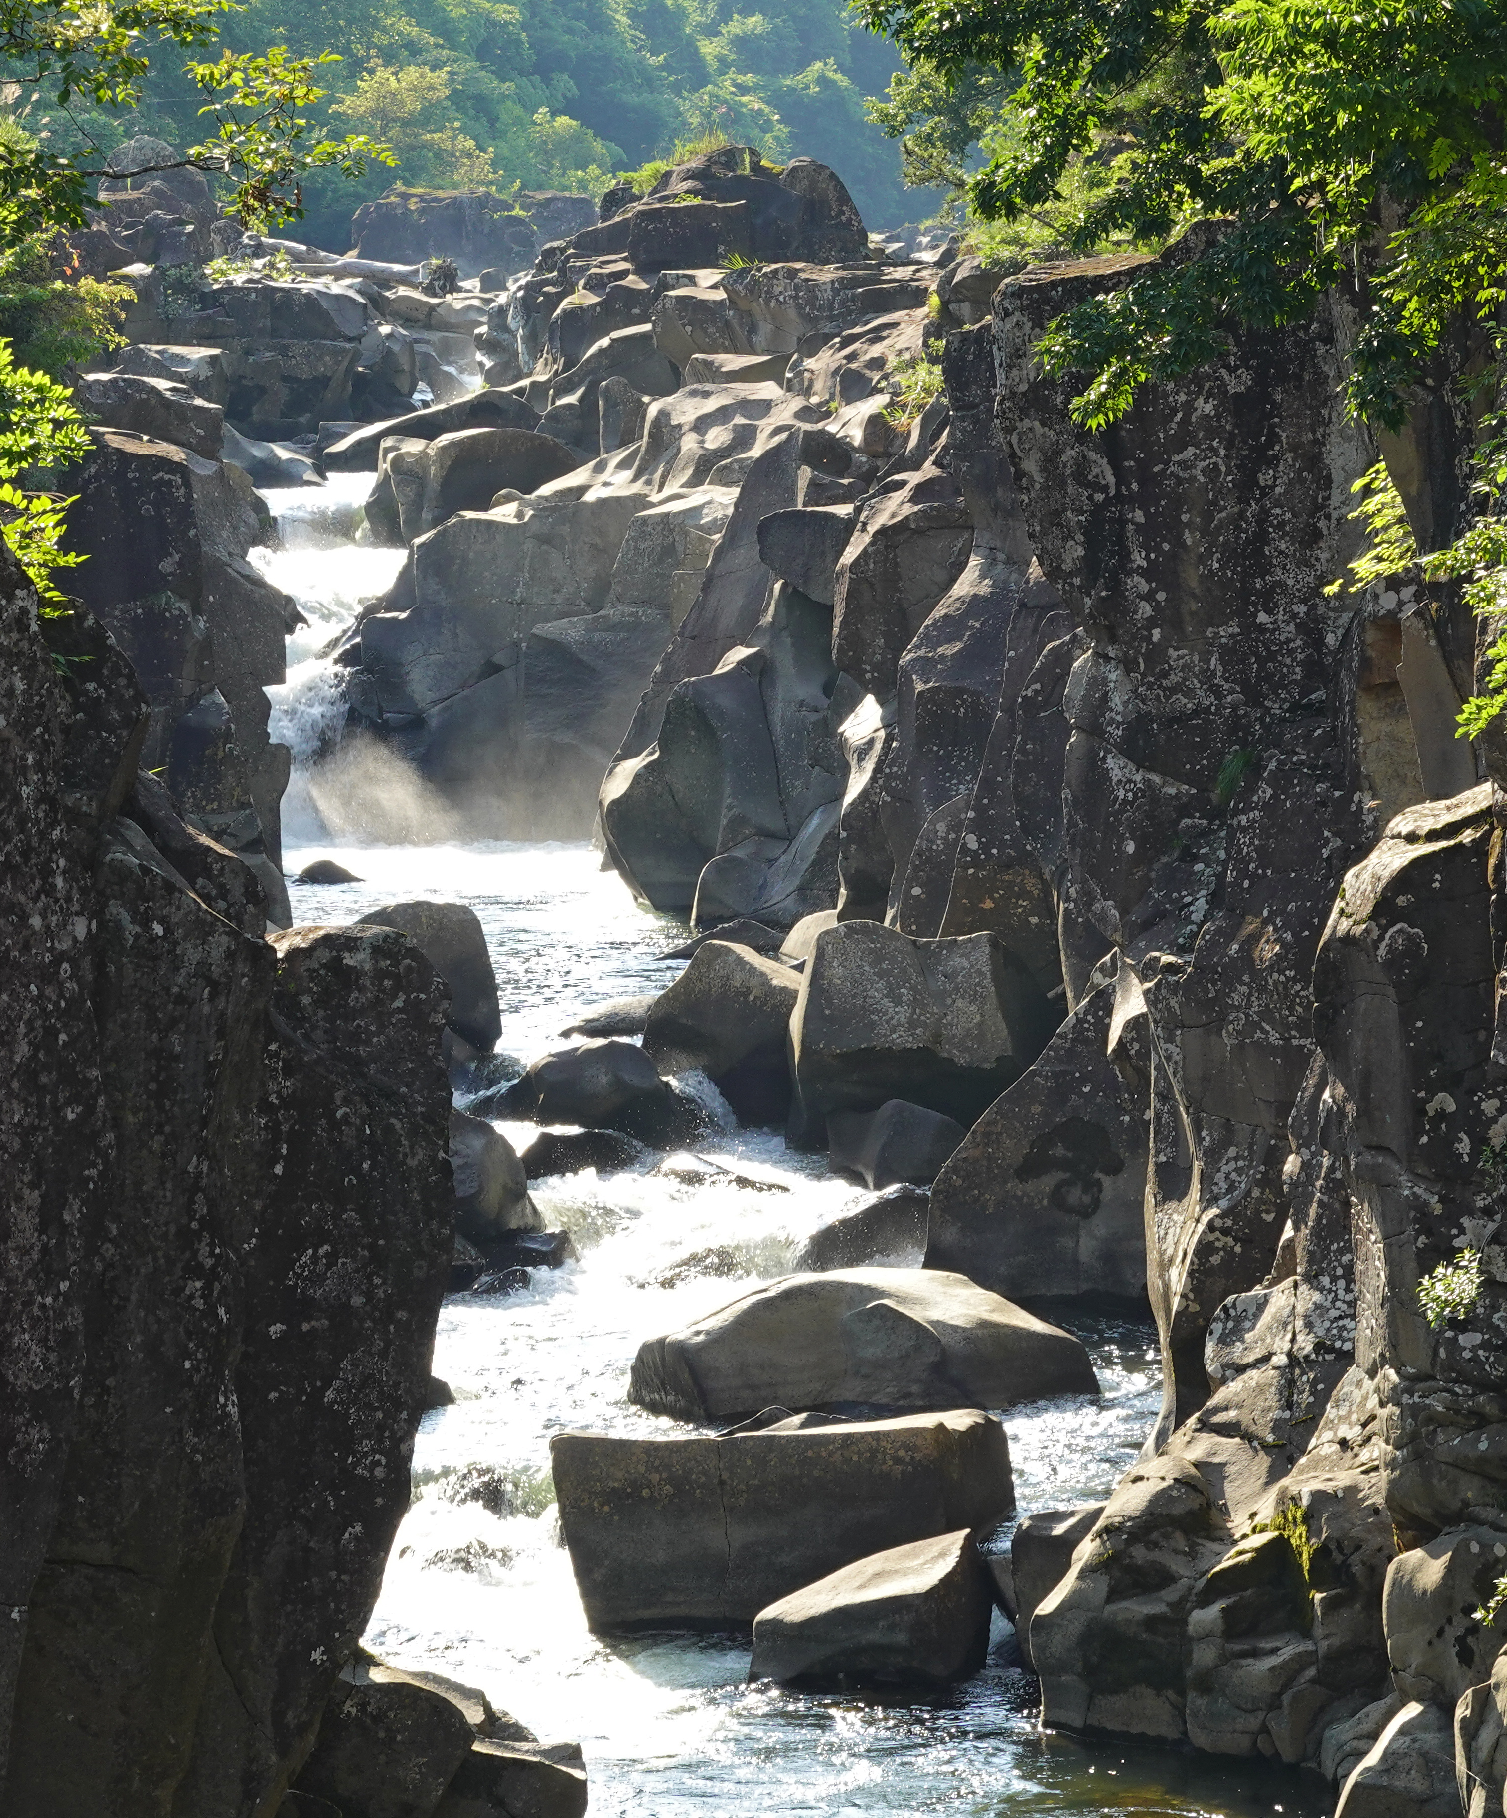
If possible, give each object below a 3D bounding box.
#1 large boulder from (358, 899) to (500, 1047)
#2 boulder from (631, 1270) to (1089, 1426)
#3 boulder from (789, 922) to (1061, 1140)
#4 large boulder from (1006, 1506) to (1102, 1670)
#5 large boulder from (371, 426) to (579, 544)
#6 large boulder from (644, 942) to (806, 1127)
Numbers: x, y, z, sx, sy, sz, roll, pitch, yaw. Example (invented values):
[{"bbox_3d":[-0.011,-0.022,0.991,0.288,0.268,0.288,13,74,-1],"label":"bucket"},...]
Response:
[{"bbox_3d":[-2.653,0.519,68.447,1.500,1.150,1.350,0,7,0],"label":"large boulder"},{"bbox_3d":[0.707,2.829,56.124,2.950,0.900,1.800,0,7,0],"label":"boulder"},{"bbox_3d":[1.279,0.922,64.981,2.000,1.500,1.600,0,7,0],"label":"boulder"},{"bbox_3d":[1.767,3.837,49.319,0.720,0.880,0.750,0,7,0],"label":"large boulder"},{"bbox_3d":[-2.719,-4.159,85.856,2.100,1.100,1.600,0,7,0],"label":"large boulder"},{"bbox_3d":[-0.185,0.934,65.793,1.350,1.300,1.300,0,7,0],"label":"large boulder"}]

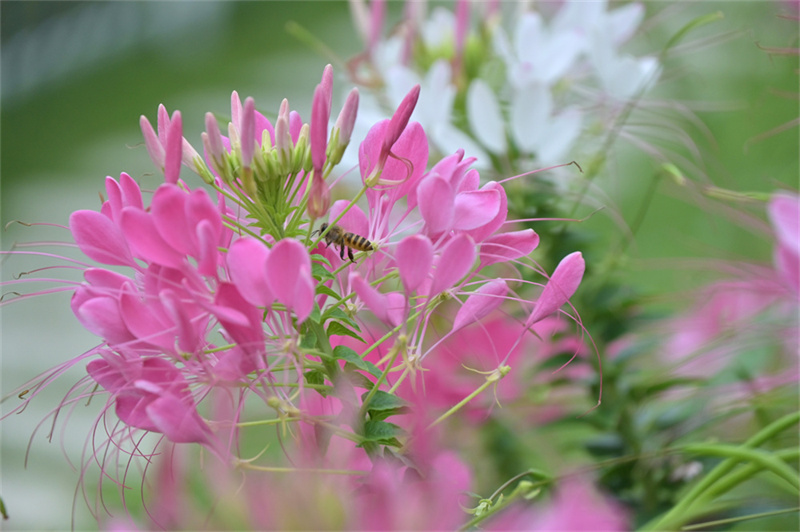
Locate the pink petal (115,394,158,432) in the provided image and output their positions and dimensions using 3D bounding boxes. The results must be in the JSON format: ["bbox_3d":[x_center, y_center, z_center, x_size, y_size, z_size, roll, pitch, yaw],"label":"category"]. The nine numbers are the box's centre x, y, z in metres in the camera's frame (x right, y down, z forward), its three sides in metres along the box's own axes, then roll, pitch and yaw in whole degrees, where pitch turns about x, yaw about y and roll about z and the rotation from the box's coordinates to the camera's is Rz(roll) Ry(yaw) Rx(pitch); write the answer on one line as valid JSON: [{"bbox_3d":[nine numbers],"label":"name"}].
[{"bbox_3d":[-0.060,0.034,1.085,0.012,0.008,0.005,27,0,0],"label":"pink petal"}]

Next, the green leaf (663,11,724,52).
[{"bbox_3d":[0.072,-0.058,1.150,0.017,0.006,0.003,-30,6,0],"label":"green leaf"}]

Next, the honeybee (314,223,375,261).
[{"bbox_3d":[-0.013,-0.005,1.050,0.014,0.007,0.006,21,3,-3],"label":"honeybee"}]

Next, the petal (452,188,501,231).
[{"bbox_3d":[0.020,-0.015,1.200,0.015,0.010,0.005,-35,11,9],"label":"petal"}]

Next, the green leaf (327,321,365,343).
[{"bbox_3d":[-0.012,0.015,1.050,0.010,0.004,0.005,24,17,0],"label":"green leaf"}]

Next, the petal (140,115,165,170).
[{"bbox_3d":[-0.053,-0.026,0.995,0.003,0.012,0.003,-21,0,0],"label":"petal"}]

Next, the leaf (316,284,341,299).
[{"bbox_3d":[-0.019,0.007,1.205,0.007,0.004,0.003,26,17,17],"label":"leaf"}]

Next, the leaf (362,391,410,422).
[{"bbox_3d":[-0.003,0.029,0.985,0.010,0.005,0.005,12,31,9],"label":"leaf"}]

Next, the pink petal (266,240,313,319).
[{"bbox_3d":[-0.024,0.003,1.030,0.011,0.018,0.004,-3,-3,0],"label":"pink petal"}]

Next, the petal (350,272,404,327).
[{"bbox_3d":[-0.006,0.009,1.205,0.008,0.018,0.007,-43,6,-17],"label":"petal"}]

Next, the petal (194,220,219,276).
[{"bbox_3d":[-0.044,-0.004,1.055,0.005,0.013,0.004,-11,7,-36],"label":"petal"}]

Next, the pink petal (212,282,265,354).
[{"bbox_3d":[-0.034,0.011,0.985,0.008,0.015,0.004,-24,0,0],"label":"pink petal"}]

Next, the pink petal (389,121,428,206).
[{"bbox_3d":[0.002,-0.024,1.070,0.009,0.019,0.004,14,-3,0],"label":"pink petal"}]

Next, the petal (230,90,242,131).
[{"bbox_3d":[-0.038,-0.036,1.095,0.003,0.011,0.003,-5,0,0],"label":"petal"}]

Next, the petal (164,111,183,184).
[{"bbox_3d":[-0.051,-0.026,1.040,0.004,0.017,0.004,5,3,0],"label":"petal"}]

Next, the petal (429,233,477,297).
[{"bbox_3d":[0.013,0.000,1.190,0.009,0.019,0.005,32,9,-6],"label":"petal"}]

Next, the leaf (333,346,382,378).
[{"bbox_3d":[-0.010,0.022,1.045,0.013,0.004,0.005,32,18,0],"label":"leaf"}]

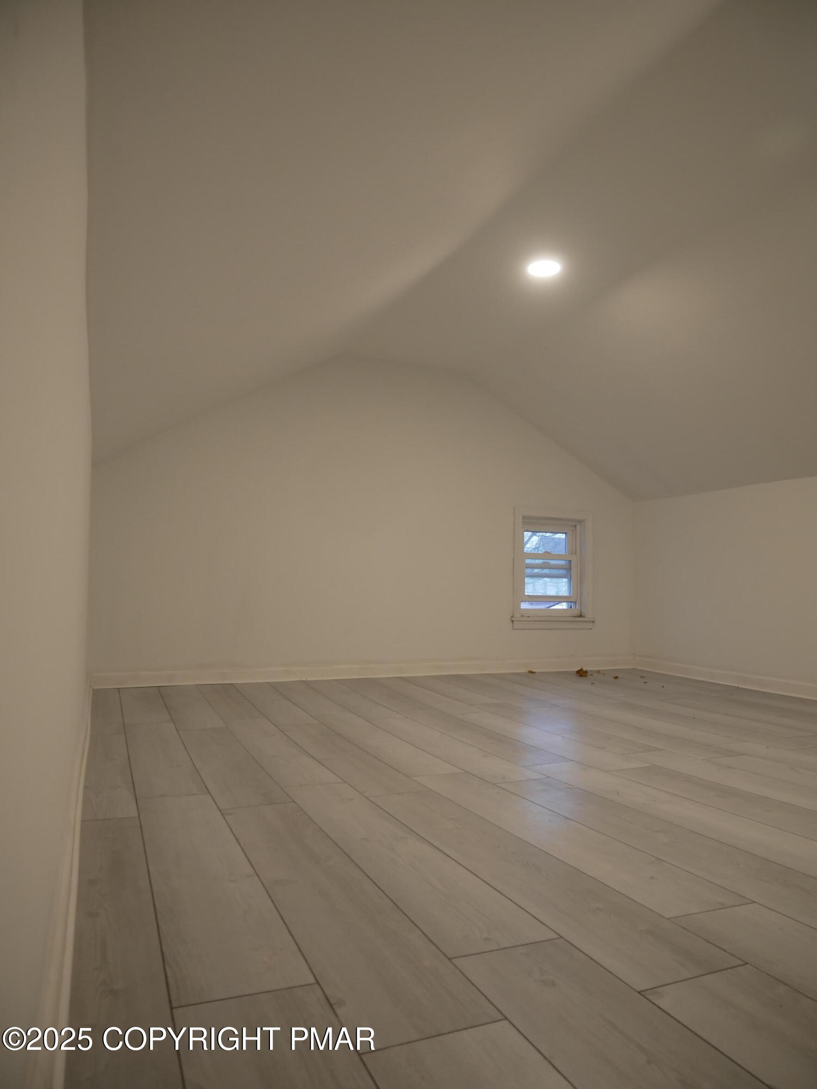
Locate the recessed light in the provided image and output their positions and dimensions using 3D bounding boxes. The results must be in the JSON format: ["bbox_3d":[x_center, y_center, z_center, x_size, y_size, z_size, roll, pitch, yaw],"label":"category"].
[{"bbox_3d":[0.627,-1.272,3.479,0.160,0.025,0.160,0,-4,0],"label":"recessed light"}]

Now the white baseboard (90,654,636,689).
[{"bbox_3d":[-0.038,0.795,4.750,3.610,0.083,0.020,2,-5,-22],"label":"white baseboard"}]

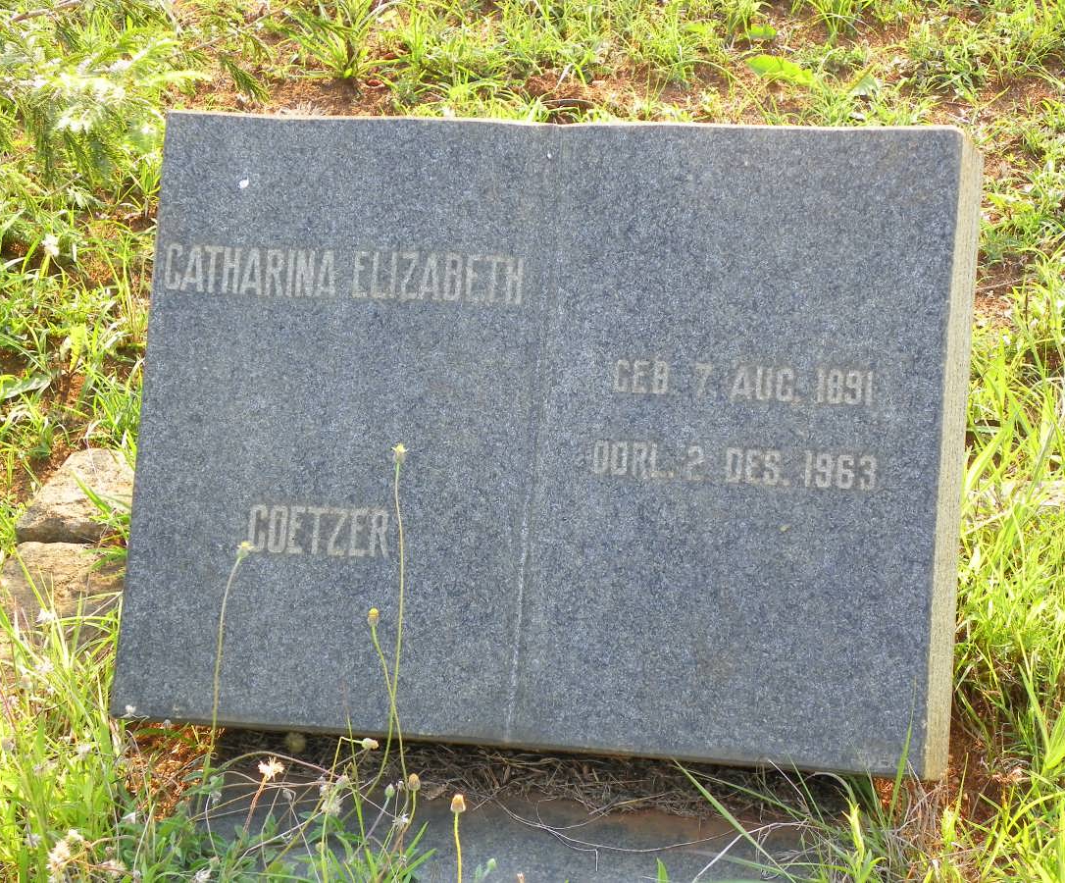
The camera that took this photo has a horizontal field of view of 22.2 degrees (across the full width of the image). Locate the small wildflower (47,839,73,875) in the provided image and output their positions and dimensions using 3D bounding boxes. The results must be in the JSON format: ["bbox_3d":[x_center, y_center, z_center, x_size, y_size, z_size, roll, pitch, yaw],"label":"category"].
[{"bbox_3d":[-0.332,0.292,1.910,0.017,0.021,0.017,0,29,0],"label":"small wildflower"}]

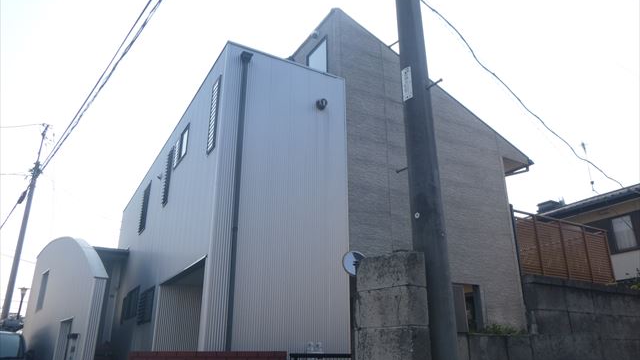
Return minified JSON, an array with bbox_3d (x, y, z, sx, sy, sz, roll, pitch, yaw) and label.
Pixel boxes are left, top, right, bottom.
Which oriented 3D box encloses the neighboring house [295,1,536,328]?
[{"bbox_3d":[0.813,1.719,11.428,5.054,7.351,7.000,11,-24,-27],"label":"neighboring house"}]

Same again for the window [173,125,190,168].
[{"bbox_3d":[-2.527,-0.619,8.470,0.100,0.579,0.800,12,-24,-28],"label":"window"}]

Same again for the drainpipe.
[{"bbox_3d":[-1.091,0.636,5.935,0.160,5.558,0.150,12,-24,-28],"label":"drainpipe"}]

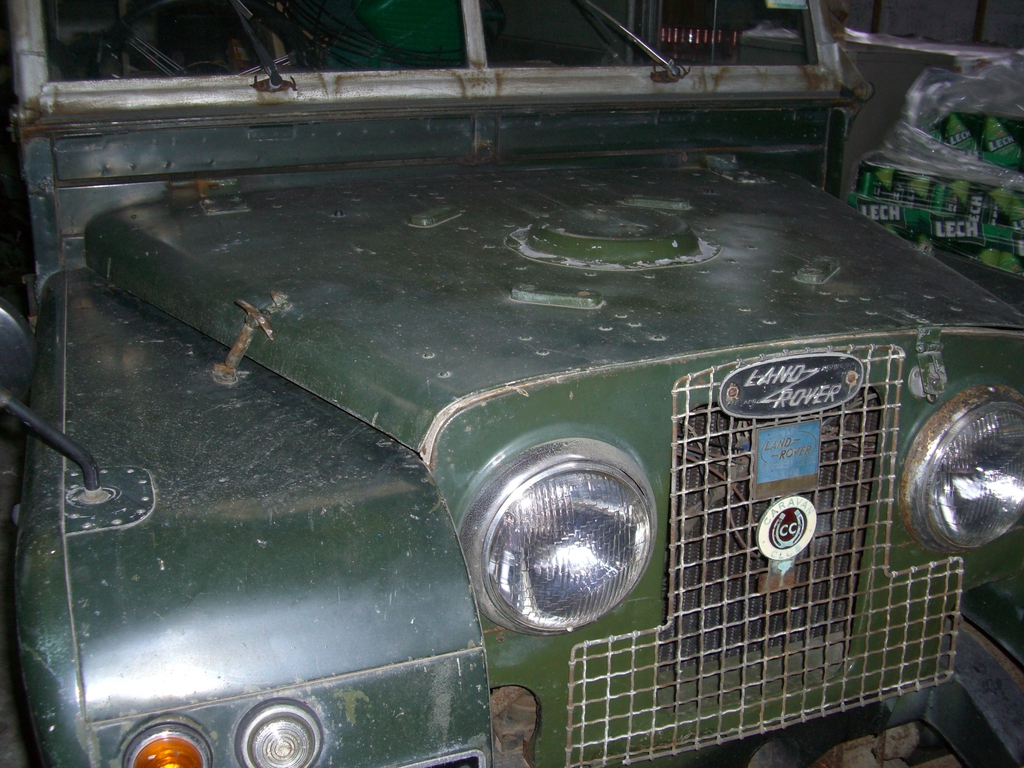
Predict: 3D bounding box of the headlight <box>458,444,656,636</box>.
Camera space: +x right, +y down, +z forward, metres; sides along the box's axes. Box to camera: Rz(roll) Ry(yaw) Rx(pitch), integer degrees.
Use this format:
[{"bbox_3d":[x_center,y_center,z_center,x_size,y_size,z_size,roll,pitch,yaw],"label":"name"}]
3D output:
[{"bbox_3d":[0.051,0.156,1.104,0.212,0.212,0.080,-8,19,-20],"label":"headlight"}]

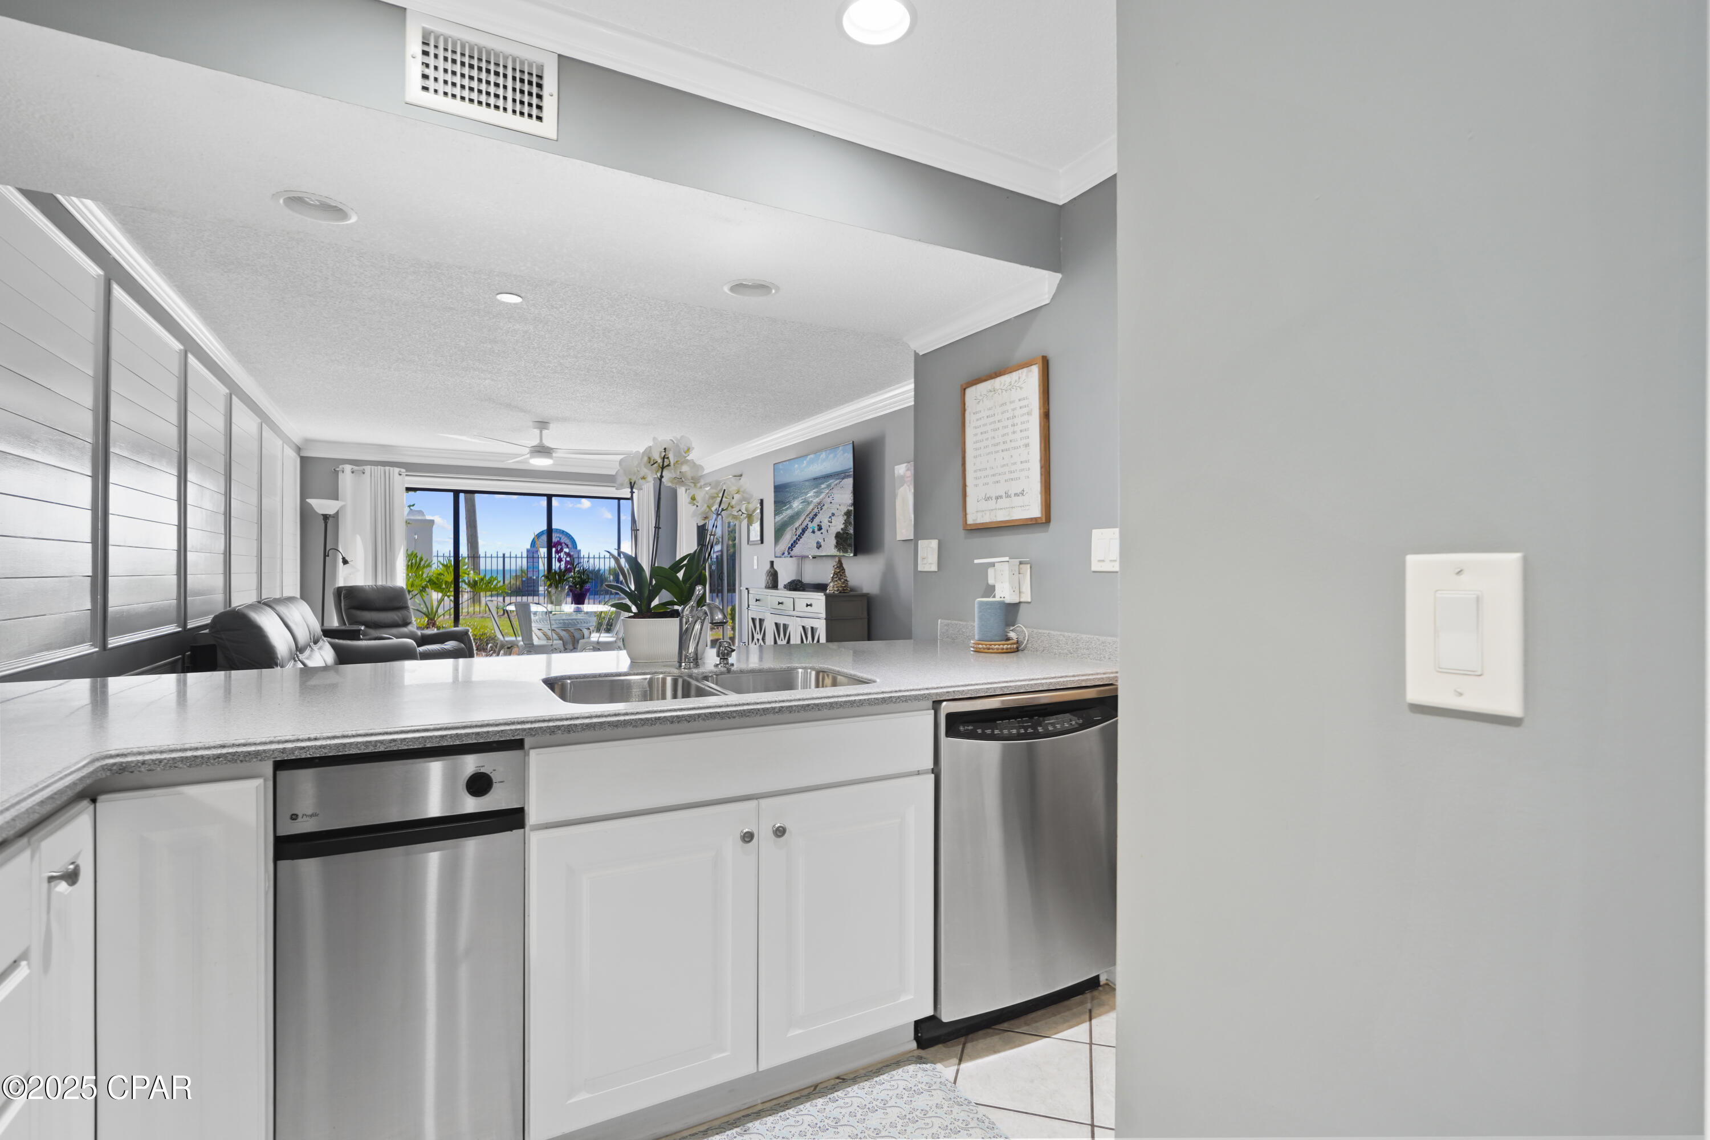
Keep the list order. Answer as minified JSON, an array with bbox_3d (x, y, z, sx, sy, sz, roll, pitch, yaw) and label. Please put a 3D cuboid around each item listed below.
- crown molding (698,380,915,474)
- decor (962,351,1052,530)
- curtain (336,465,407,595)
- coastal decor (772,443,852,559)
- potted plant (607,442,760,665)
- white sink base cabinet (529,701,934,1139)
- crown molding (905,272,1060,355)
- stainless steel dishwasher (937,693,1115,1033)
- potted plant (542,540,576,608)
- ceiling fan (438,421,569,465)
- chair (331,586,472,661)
[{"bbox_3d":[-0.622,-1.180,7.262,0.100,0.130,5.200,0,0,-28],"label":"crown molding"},{"bbox_3d":[0.512,-0.412,2.765,0.030,0.530,0.435,0,0,-29],"label":"decor"},{"bbox_3d":[-4.675,0.074,7.816,0.550,2.180,0.130,0,0,-29],"label":"curtain"},{"bbox_3d":[-0.340,-0.527,6.596,0.060,0.840,1.510,0,0,-28],"label":"coastal decor"},{"bbox_3d":[-0.531,-0.068,2.500,0.400,0.690,0.280,0,0,-29],"label":"potted plant"},{"bbox_3d":[-0.350,0.762,2.001,0.920,0.875,0.600,0,0,-28],"label":"white sink base cabinet"},{"bbox_3d":[0.422,-0.894,2.895,0.058,0.070,0.845,0,0,-29],"label":"crown molding"},{"bbox_3d":[0.336,0.767,2.333,0.610,0.860,0.600,0,0,-28],"label":"stainless steel dishwasher"},{"bbox_3d":[-3.196,0.035,8.700,0.360,0.730,0.350,0,0,-28],"label":"potted plant"},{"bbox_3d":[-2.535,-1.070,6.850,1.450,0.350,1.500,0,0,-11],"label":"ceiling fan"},{"bbox_3d":[-3.929,0.660,7.100,0.950,1.050,0.900,0,0,21],"label":"chair"}]

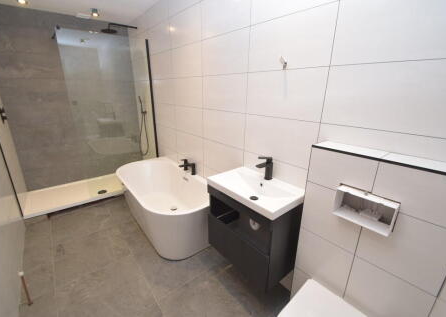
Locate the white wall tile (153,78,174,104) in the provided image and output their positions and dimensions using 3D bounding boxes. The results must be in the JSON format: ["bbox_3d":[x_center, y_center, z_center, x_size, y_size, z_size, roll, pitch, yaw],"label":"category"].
[{"bbox_3d":[-0.780,-0.885,2.627,0.010,0.300,0.600,-15,25,-38],"label":"white wall tile"}]

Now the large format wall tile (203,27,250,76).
[{"bbox_3d":[0.002,-0.868,1.672,0.011,0.304,0.597,-15,25,-38],"label":"large format wall tile"}]

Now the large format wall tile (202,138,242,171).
[{"bbox_3d":[-0.008,-0.012,1.962,0.010,0.300,0.600,-15,25,-38],"label":"large format wall tile"}]

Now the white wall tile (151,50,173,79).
[{"bbox_3d":[-0.777,-1.168,2.528,0.010,0.300,0.600,-15,25,-38],"label":"white wall tile"}]

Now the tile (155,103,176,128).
[{"bbox_3d":[-0.783,-0.601,2.725,0.010,0.300,0.600,-15,25,-38],"label":"tile"}]

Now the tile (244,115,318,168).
[{"bbox_3d":[0.388,-0.144,1.444,0.011,0.304,0.597,-15,25,-38],"label":"tile"}]

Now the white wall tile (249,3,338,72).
[{"bbox_3d":[0.390,-0.709,1.237,0.010,0.300,0.600,-15,25,-38],"label":"white wall tile"}]

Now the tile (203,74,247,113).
[{"bbox_3d":[-0.002,-0.579,1.766,0.010,0.300,0.600,-15,25,-38],"label":"tile"}]

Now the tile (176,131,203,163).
[{"bbox_3d":[-0.393,-0.156,2.396,0.011,0.304,0.597,-15,25,-38],"label":"tile"}]

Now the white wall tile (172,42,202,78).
[{"bbox_3d":[-0.387,-1.017,2.099,0.011,0.304,0.597,-15,25,-38],"label":"white wall tile"}]

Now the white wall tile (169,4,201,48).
[{"bbox_3d":[-0.386,-1.299,2.000,0.010,0.300,0.600,-15,25,-38],"label":"white wall tile"}]

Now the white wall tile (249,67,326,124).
[{"bbox_3d":[0.390,-0.431,1.345,0.011,0.304,0.597,-15,25,-38],"label":"white wall tile"}]

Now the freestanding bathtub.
[{"bbox_3d":[-0.682,0.521,2.344,0.765,0.590,1.540,-15,25,-38],"label":"freestanding bathtub"}]

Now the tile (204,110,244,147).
[{"bbox_3d":[-0.005,-0.295,1.864,0.010,0.300,0.600,-15,25,-38],"label":"tile"}]

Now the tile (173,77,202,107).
[{"bbox_3d":[-0.389,-0.730,2.198,0.011,0.304,0.597,-15,25,-38],"label":"tile"}]

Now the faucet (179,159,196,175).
[{"bbox_3d":[-0.450,0.113,2.372,0.158,0.155,0.218,-15,25,-38],"label":"faucet"}]

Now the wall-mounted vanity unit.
[{"bbox_3d":[0.227,0.475,1.532,0.383,0.601,0.601,-15,25,-38],"label":"wall-mounted vanity unit"}]

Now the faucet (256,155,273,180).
[{"bbox_3d":[0.298,0.091,1.462,0.162,0.174,0.050,-15,25,-38],"label":"faucet"}]

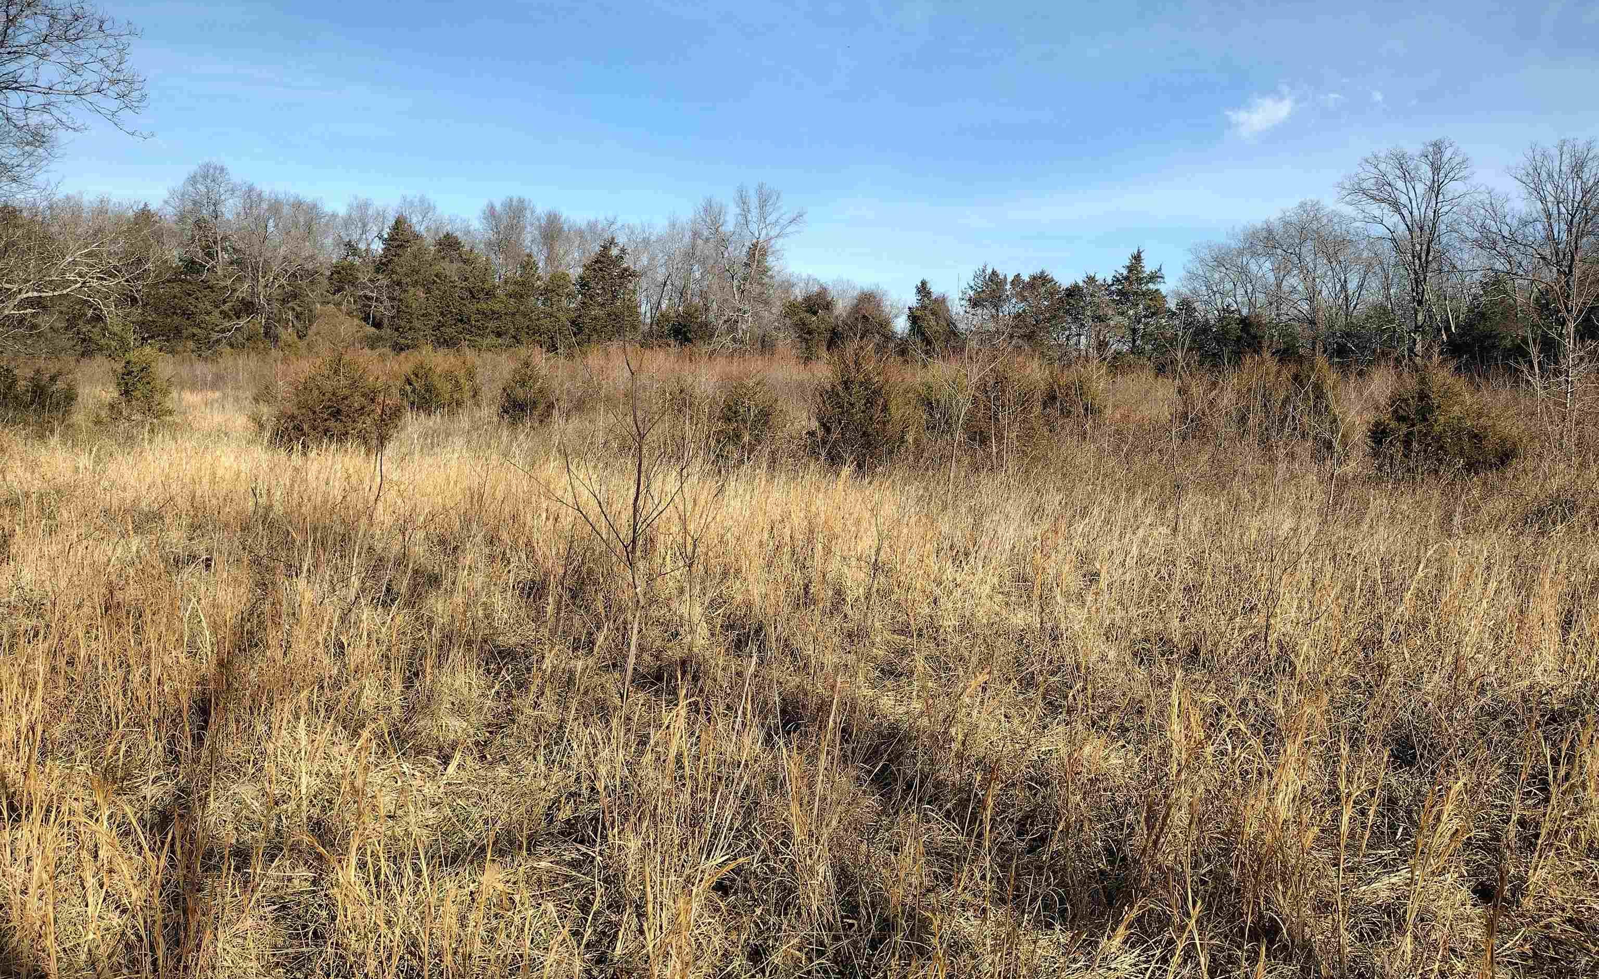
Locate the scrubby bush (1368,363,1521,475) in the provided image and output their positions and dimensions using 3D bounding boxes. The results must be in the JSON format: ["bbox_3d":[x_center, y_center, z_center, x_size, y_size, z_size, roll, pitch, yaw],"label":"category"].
[{"bbox_3d":[7.398,-0.781,14.300,1.695,1.346,1.525,3,8,27],"label":"scrubby bush"}]

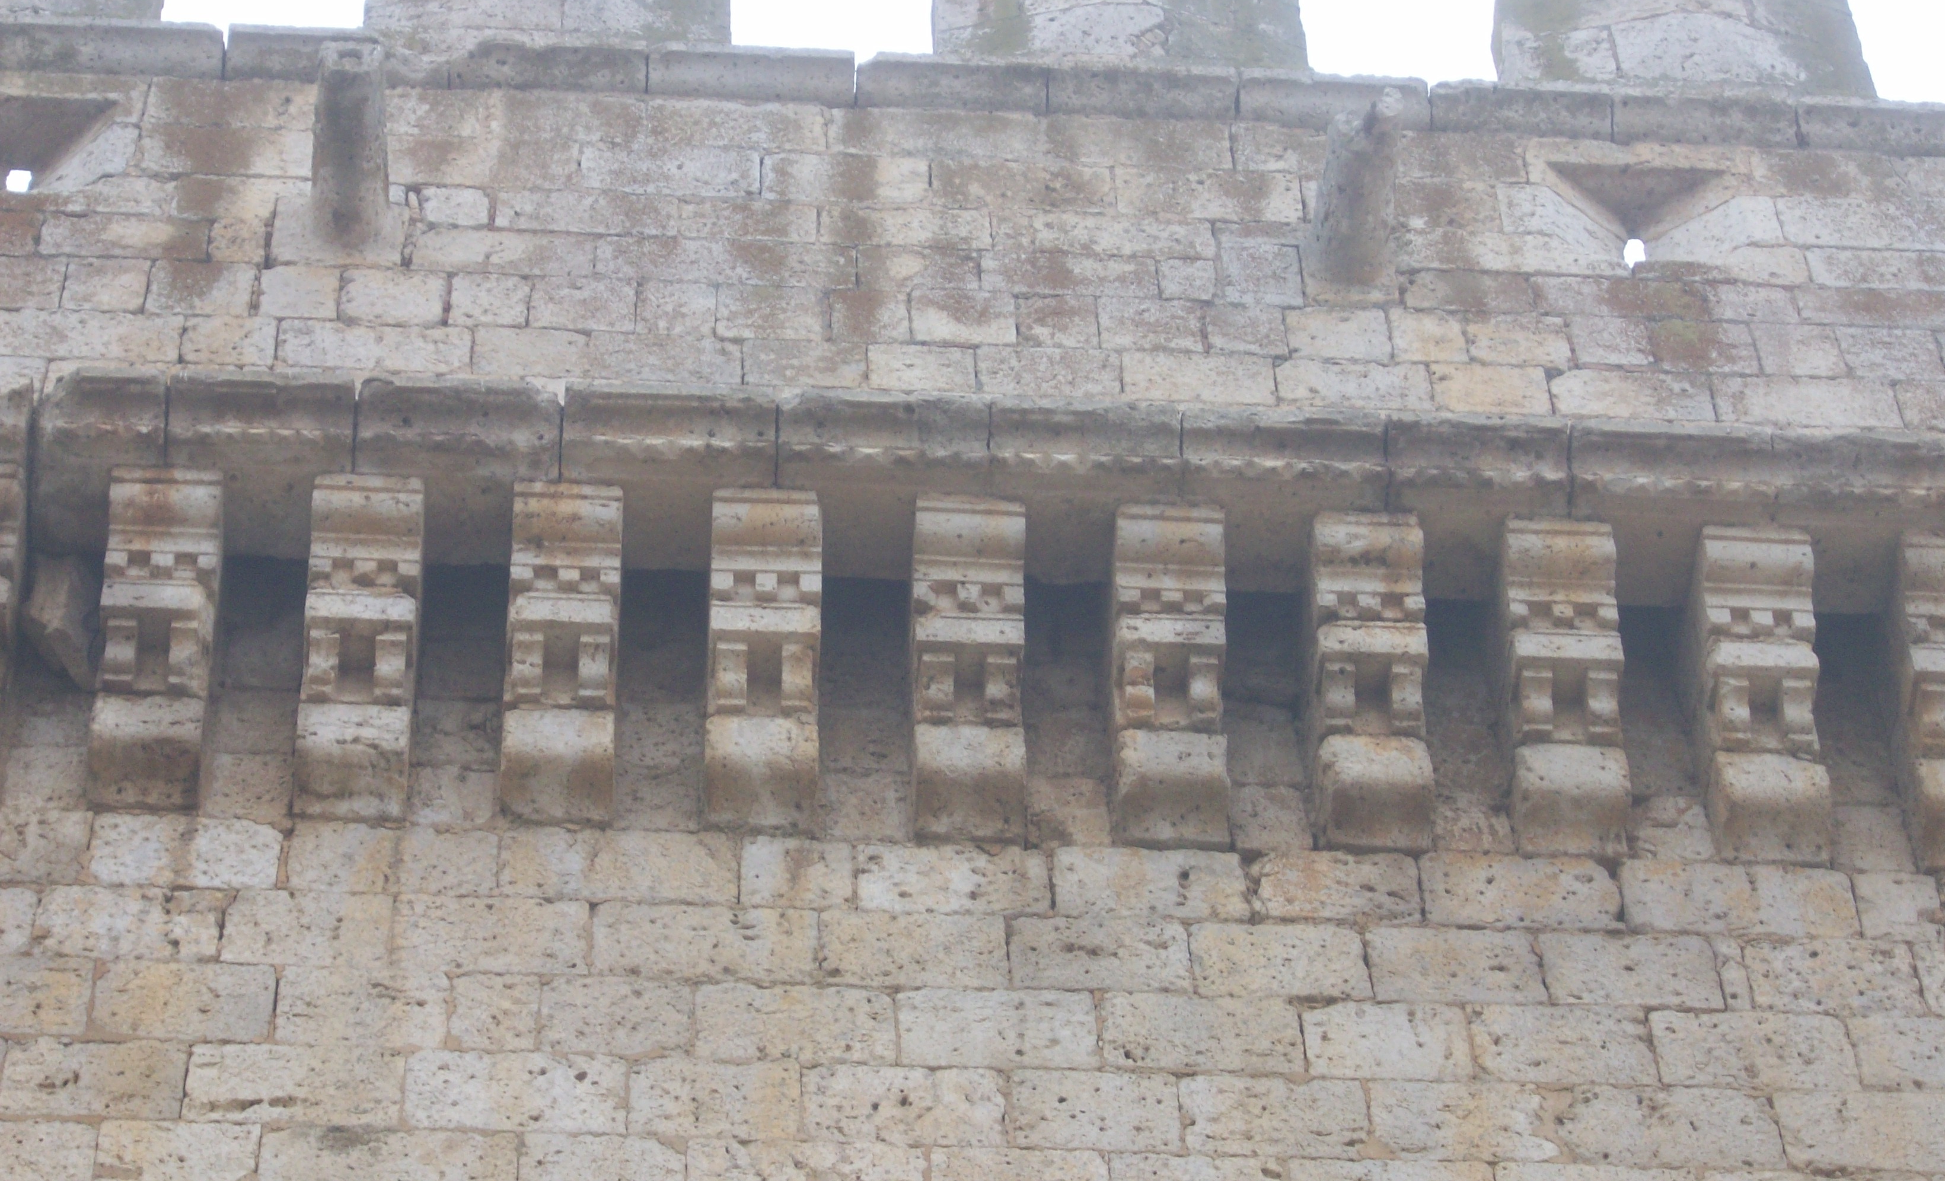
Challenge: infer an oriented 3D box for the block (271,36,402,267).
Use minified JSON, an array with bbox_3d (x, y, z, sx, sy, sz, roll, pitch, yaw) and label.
[{"bbox_3d":[-2.529,-1.728,22.960,0.485,0.349,0.854,2,-45,-5],"label":"block"}]

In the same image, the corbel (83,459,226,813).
[{"bbox_3d":[-2.430,0.131,17.061,0.328,0.990,0.540,2,-53,-4],"label":"corbel"}]

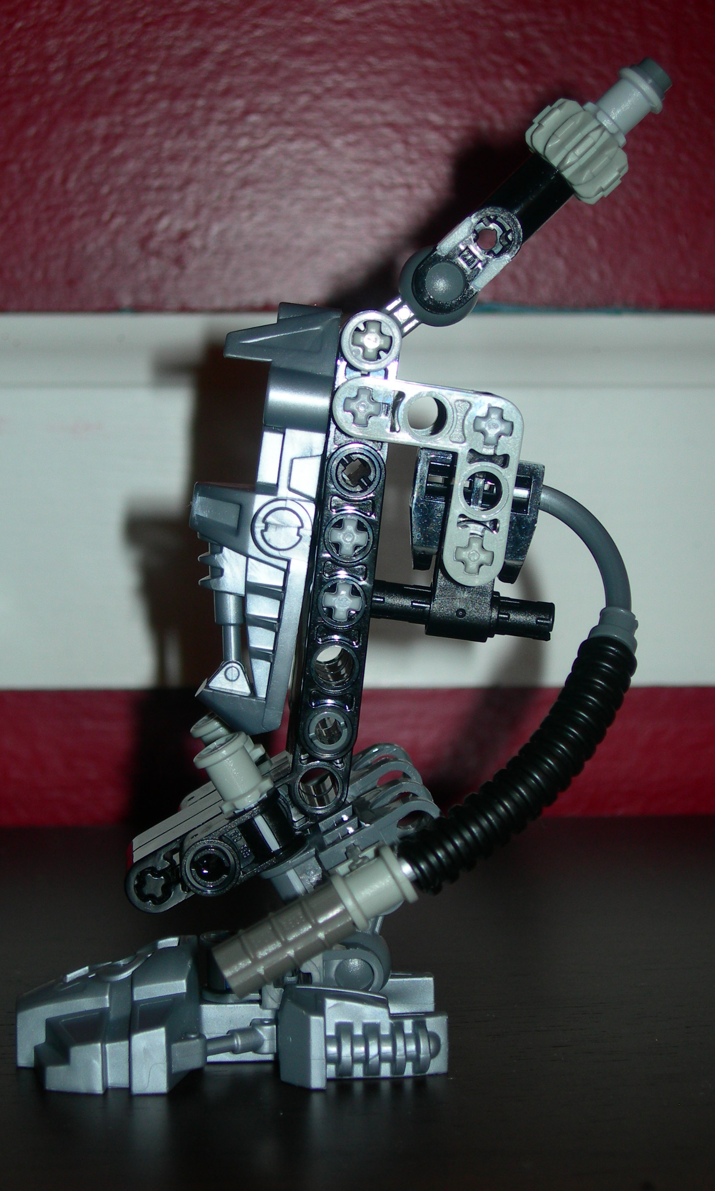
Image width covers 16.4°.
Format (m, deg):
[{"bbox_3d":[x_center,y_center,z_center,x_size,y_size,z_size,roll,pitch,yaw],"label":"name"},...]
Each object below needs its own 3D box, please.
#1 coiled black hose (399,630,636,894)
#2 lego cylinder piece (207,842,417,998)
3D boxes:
[{"bbox_3d":[0.020,0.020,0.297,0.011,0.039,0.007,38,-24,7],"label":"coiled black hose"},{"bbox_3d":[-0.005,0.038,0.286,0.024,0.007,0.007,-30,0,5],"label":"lego cylinder piece"}]

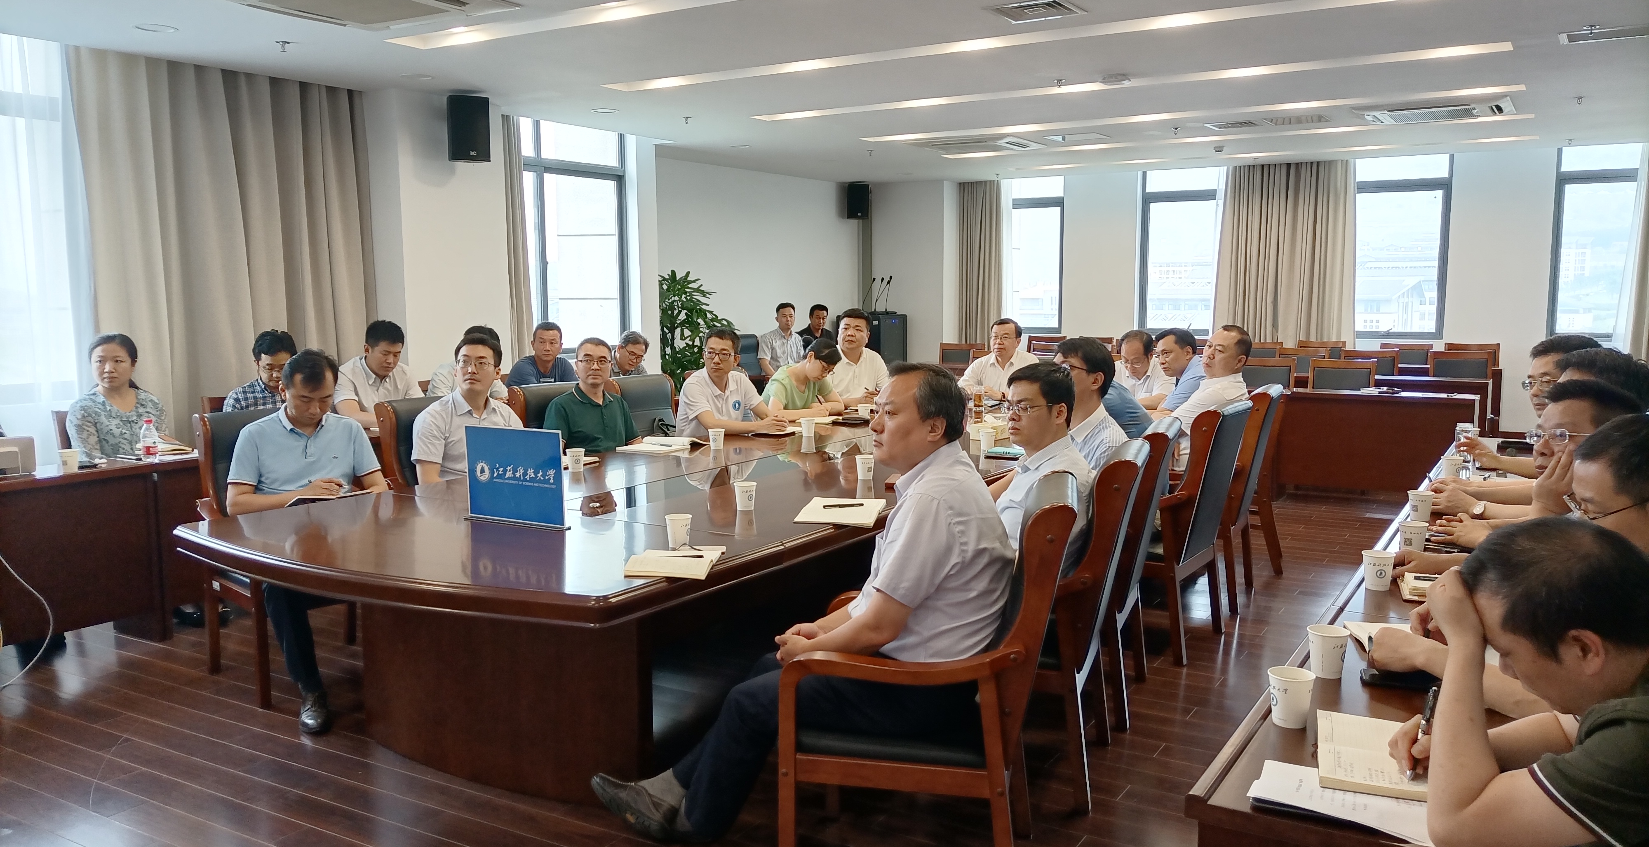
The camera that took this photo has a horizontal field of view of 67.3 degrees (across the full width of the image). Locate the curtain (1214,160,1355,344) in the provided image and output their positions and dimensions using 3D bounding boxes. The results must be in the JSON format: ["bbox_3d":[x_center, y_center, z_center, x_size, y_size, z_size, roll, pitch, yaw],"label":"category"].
[{"bbox_3d":[4.689,-1.291,12.670,1.319,2.686,0.200,4,7,32],"label":"curtain"}]

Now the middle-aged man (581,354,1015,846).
[{"bbox_3d":[-0.066,0.482,3.083,1.080,1.270,0.540,1,6,14],"label":"middle-aged man"}]

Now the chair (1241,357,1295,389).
[{"bbox_3d":[3.249,-0.008,9.339,0.460,0.920,0.520,3,7,31],"label":"chair"}]

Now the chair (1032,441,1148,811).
[{"bbox_3d":[0.606,0.566,3.737,0.660,0.990,0.580,2,7,18],"label":"chair"}]

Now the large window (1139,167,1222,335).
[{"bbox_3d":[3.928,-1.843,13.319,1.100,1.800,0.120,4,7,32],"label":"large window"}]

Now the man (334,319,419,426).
[{"bbox_3d":[-2.272,0.116,6.493,0.800,1.320,0.520,5,8,42],"label":"man"}]

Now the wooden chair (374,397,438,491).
[{"bbox_3d":[-1.404,0.392,5.107,0.630,1.030,0.600,6,8,44],"label":"wooden chair"}]

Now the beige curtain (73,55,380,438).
[{"bbox_3d":[-3.401,-0.670,7.215,0.200,2.700,1.750,4,7,32],"label":"beige curtain"}]

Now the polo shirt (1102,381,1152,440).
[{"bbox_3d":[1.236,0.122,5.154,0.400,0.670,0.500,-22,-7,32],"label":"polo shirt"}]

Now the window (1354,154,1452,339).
[{"bbox_3d":[5.254,-1.636,11.561,0.965,1.680,0.120,4,8,31],"label":"window"}]

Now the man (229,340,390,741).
[{"bbox_3d":[-1.911,0.369,4.508,0.600,1.230,0.830,-4,7,-34],"label":"man"}]

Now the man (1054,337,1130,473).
[{"bbox_3d":[0.791,0.332,4.390,0.800,1.285,0.530,3,7,25],"label":"man"}]

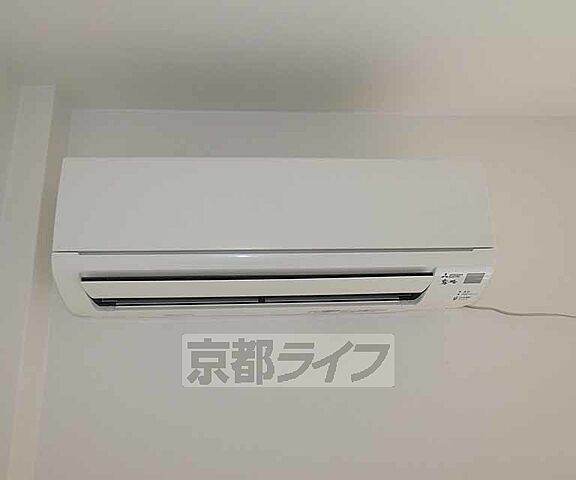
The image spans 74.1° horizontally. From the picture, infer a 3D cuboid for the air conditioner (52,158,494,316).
[{"bbox_3d":[-0.018,0.011,0.805,0.799,0.293,0.228,0,-12,-4],"label":"air conditioner"}]

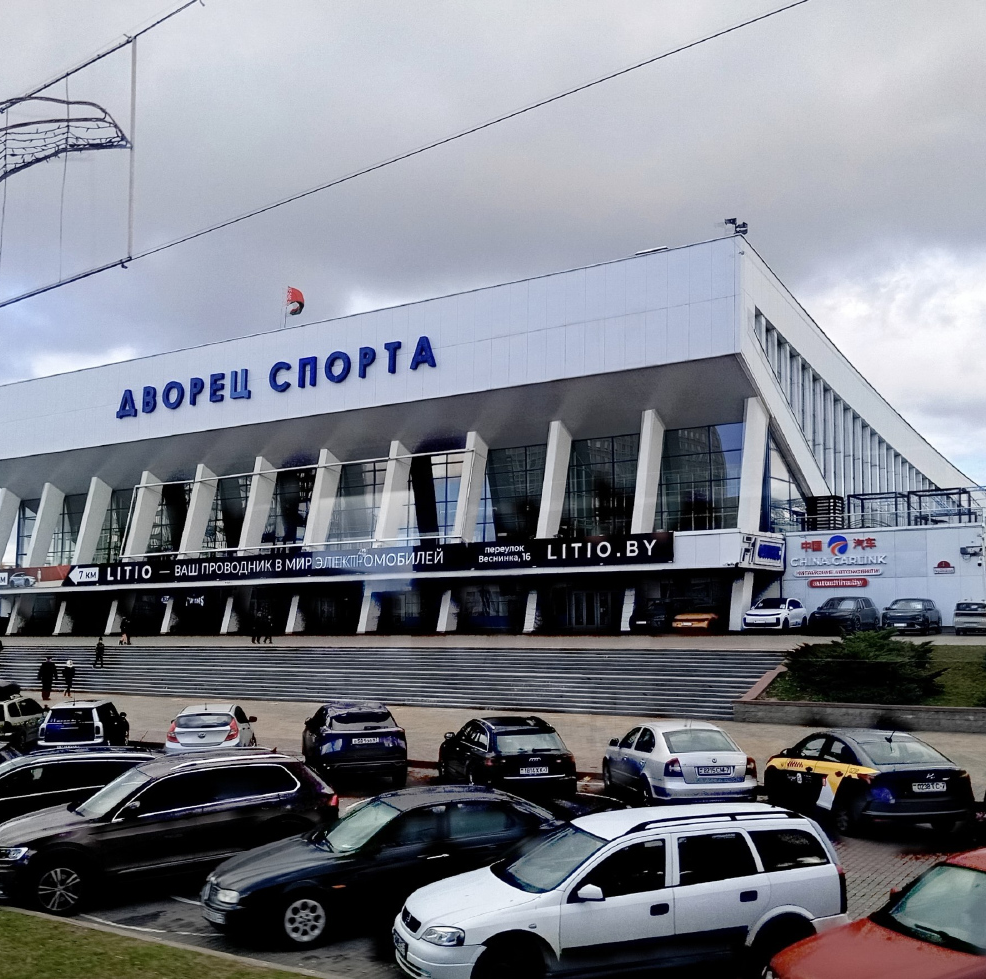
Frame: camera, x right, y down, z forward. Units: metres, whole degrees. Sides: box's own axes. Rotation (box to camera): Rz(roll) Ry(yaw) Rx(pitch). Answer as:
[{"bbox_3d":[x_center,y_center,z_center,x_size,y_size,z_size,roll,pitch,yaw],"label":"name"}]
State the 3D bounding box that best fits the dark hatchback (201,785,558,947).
[{"bbox_3d":[-1.053,4.241,12.224,4.440,1.410,1.745,2,-8,-20],"label":"dark hatchback"}]

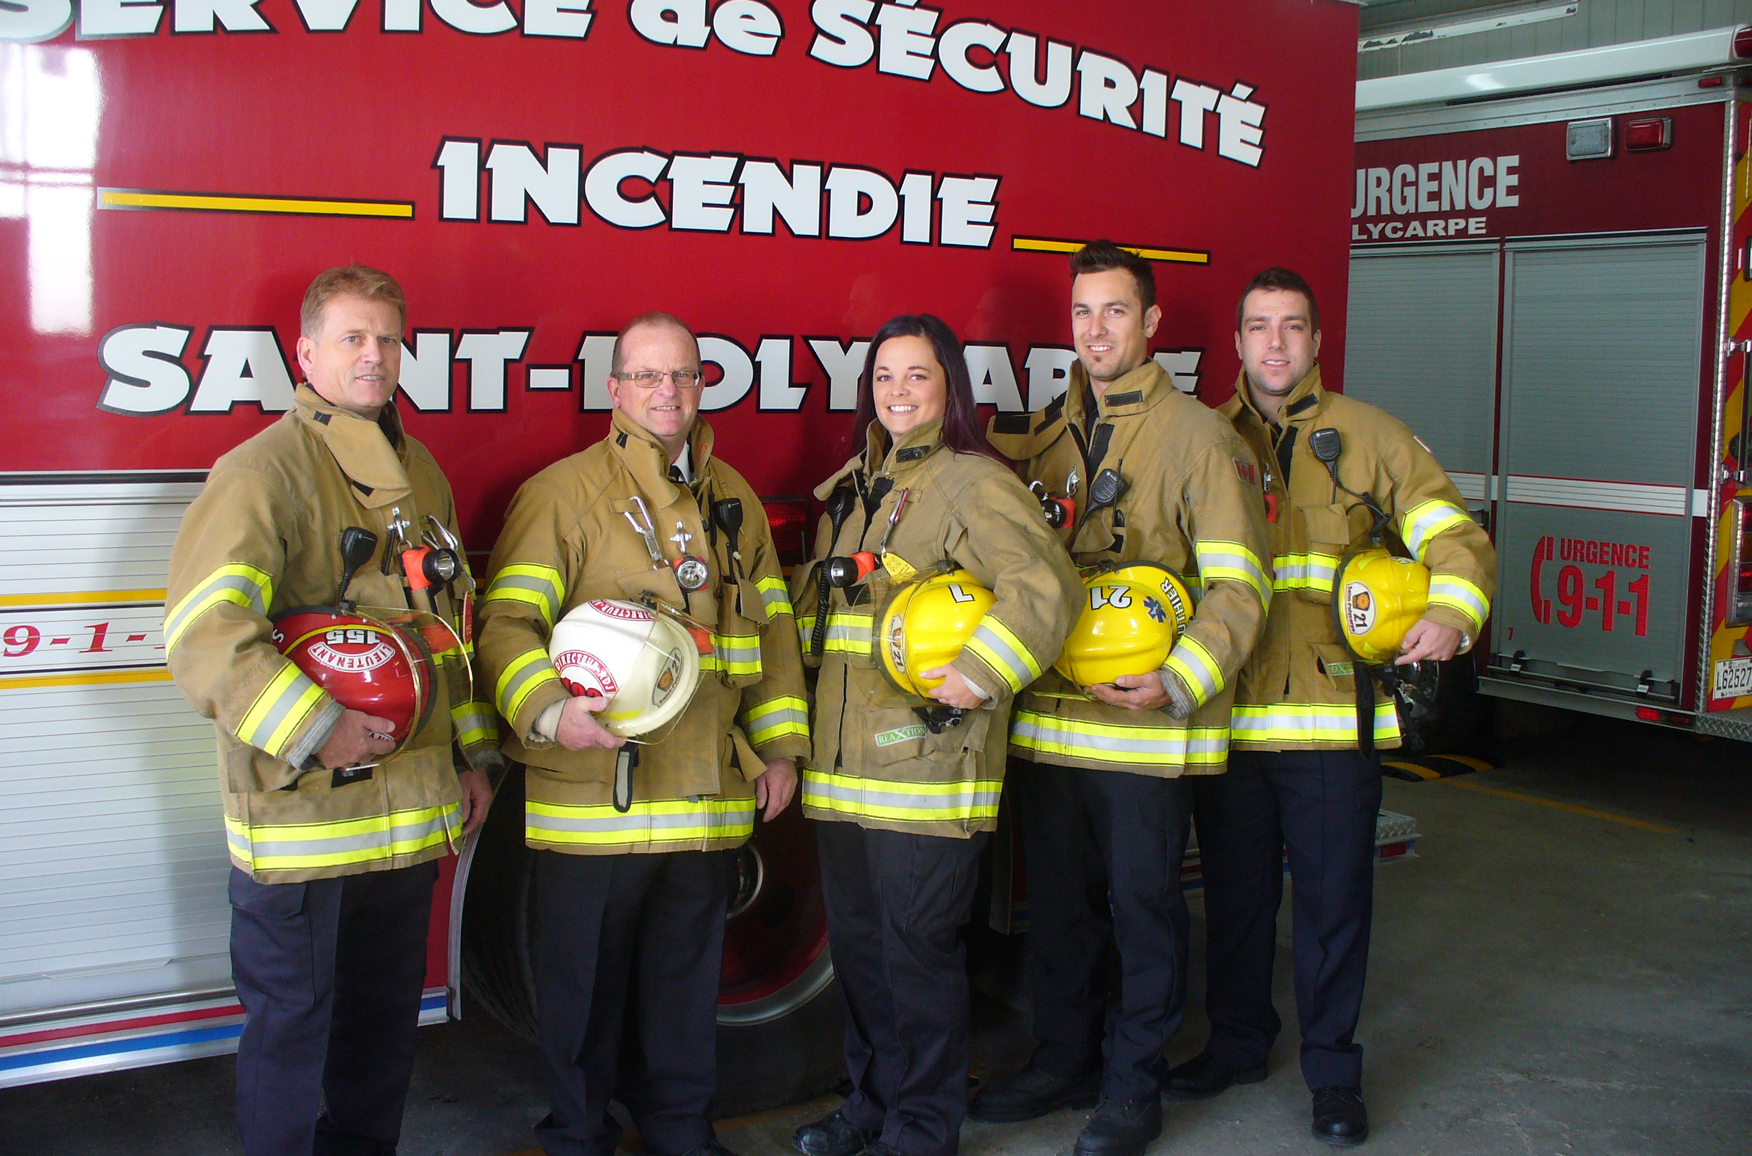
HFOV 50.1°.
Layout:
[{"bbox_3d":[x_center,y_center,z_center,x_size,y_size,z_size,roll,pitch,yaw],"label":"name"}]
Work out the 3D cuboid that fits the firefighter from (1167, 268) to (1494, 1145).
[{"bbox_3d":[0.969,0.268,4.055,0.650,1.820,0.470,3,6,20],"label":"firefighter"}]

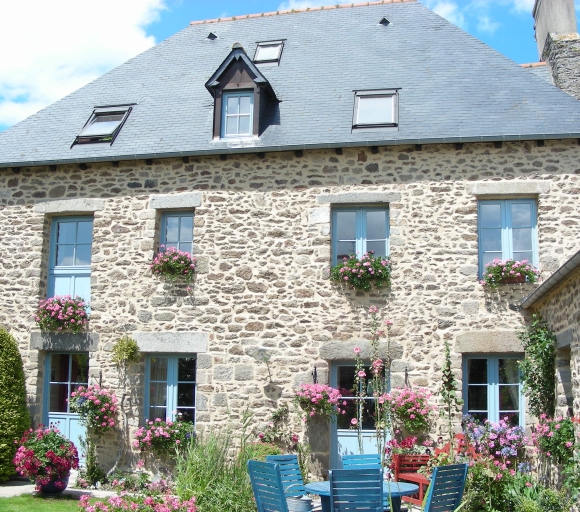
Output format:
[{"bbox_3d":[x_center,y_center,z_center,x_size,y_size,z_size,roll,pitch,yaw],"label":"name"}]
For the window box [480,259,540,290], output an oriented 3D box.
[{"bbox_3d":[3.526,0.280,12.016,0.910,0.485,0.380,-1,-9,12],"label":"window box"}]

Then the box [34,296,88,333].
[{"bbox_3d":[-4.150,1.042,13.588,0.996,0.690,0.420,-1,-9,12],"label":"box"}]

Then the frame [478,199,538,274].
[{"bbox_3d":[3.589,-0.265,12.344,0.951,1.345,0.140,-1,-9,12],"label":"frame"}]

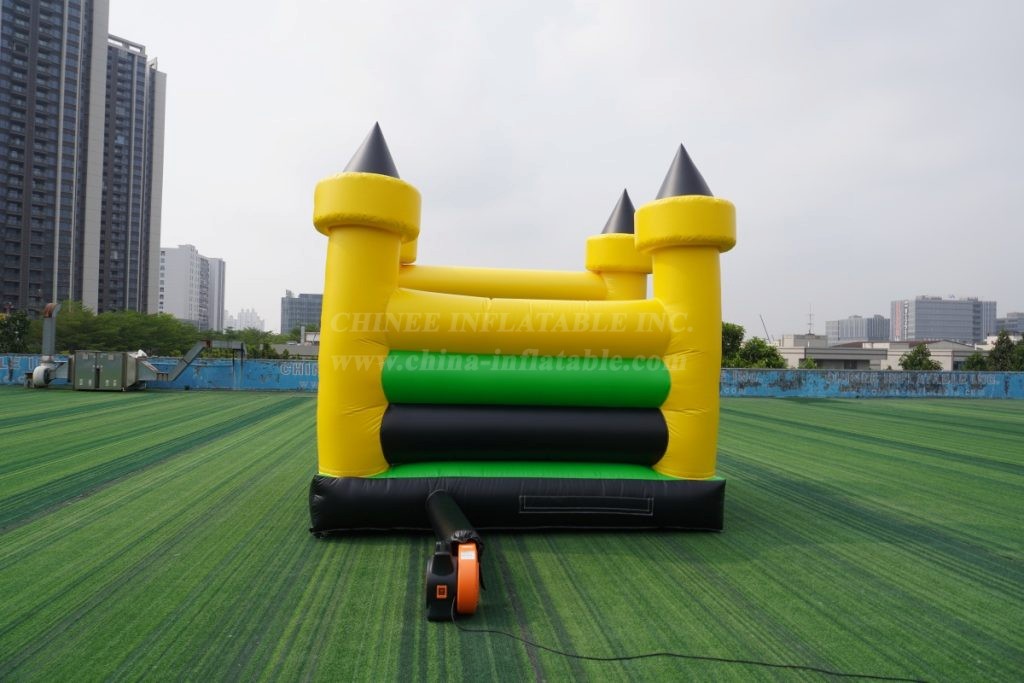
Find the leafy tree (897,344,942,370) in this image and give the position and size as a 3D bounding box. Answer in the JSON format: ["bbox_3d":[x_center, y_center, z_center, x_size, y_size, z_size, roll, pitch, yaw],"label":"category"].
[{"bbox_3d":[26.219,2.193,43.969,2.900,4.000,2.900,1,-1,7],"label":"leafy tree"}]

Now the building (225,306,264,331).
[{"bbox_3d":[-451.426,-19.786,1149.411,62.000,75.000,35.000,1,-1,-11],"label":"building"}]

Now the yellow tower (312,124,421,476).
[{"bbox_3d":[-1.389,-0.435,6.673,1.055,3.413,1.055,1,-1,-7],"label":"yellow tower"}]

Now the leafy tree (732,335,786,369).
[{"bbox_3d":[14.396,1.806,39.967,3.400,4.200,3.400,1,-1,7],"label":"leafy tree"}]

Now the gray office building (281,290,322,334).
[{"bbox_3d":[-116.754,-8.803,399.678,42.000,41.000,30.000,1,-1,-9],"label":"gray office building"}]

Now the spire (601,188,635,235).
[{"bbox_3d":[1.405,-1.600,8.460,0.660,0.610,0.660,1,-1,-7],"label":"spire"}]

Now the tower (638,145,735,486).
[{"bbox_3d":[1.749,-0.368,7.048,1.055,3.413,1.055,1,-1,-7],"label":"tower"}]

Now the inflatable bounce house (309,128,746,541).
[{"bbox_3d":[-0.016,-0.137,7.950,4.010,3.924,3.004,1,-1,-7],"label":"inflatable bounce house"}]

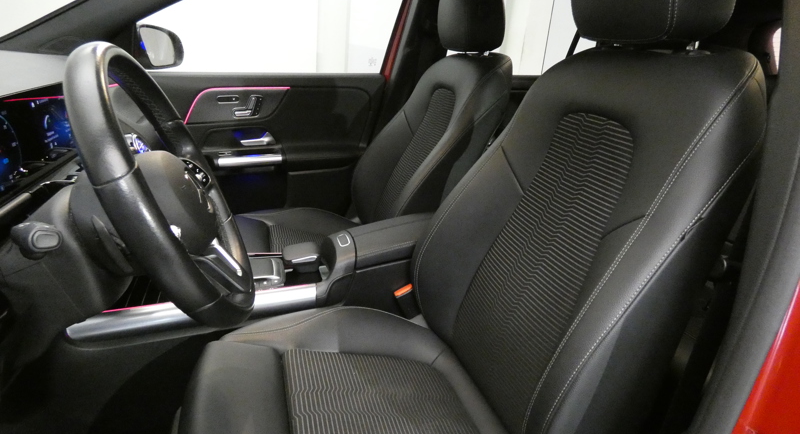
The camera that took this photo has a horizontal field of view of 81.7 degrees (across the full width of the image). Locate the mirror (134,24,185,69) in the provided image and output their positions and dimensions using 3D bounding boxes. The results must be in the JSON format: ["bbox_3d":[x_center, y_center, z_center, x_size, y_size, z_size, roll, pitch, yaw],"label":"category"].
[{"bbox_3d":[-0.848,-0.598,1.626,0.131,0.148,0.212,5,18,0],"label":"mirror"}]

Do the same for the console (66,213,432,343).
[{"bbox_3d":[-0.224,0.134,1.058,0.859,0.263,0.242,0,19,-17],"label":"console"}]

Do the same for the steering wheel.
[{"bbox_3d":[-0.302,-0.025,0.589,0.101,0.376,0.376,-24,24,-8],"label":"steering wheel"}]

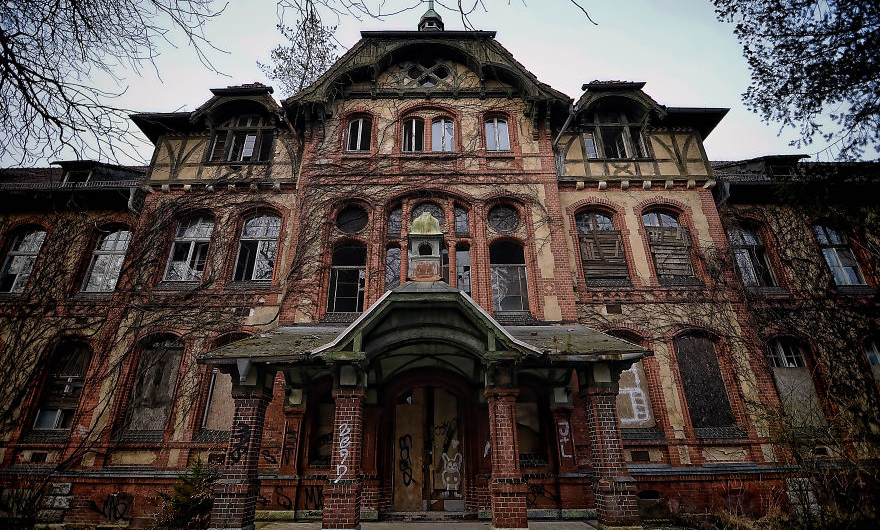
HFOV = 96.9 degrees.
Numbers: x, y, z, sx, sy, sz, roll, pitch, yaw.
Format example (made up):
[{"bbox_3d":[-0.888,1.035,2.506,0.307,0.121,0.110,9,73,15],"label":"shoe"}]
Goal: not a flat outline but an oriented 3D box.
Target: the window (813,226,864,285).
[{"bbox_3d":[14.563,-0.400,14.175,1.137,2.426,0.250,0,-23,0],"label":"window"}]

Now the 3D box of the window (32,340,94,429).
[{"bbox_3d":[-11.951,3.783,12.446,1.145,2.762,0.250,0,-23,0],"label":"window"}]

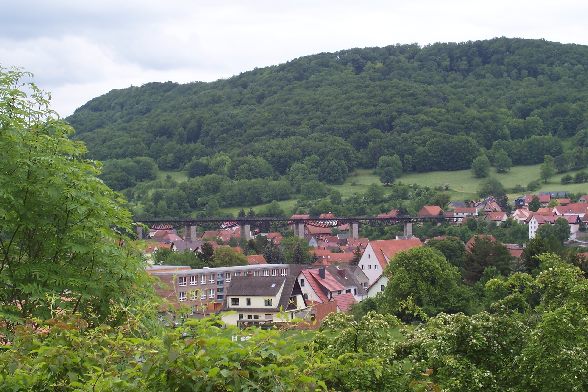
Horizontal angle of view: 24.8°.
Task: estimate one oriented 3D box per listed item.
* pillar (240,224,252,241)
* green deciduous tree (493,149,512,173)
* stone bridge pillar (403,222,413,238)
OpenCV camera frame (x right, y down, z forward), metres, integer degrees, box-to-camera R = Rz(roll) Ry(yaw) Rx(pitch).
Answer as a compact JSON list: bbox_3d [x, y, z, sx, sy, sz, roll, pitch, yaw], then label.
[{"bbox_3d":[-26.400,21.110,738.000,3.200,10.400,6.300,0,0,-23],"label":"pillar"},{"bbox_3d":[149.460,-25.450,960.000,14.200,17.300,14.200,0,0,0],"label":"green deciduous tree"},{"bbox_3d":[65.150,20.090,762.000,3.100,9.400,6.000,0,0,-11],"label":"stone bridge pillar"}]

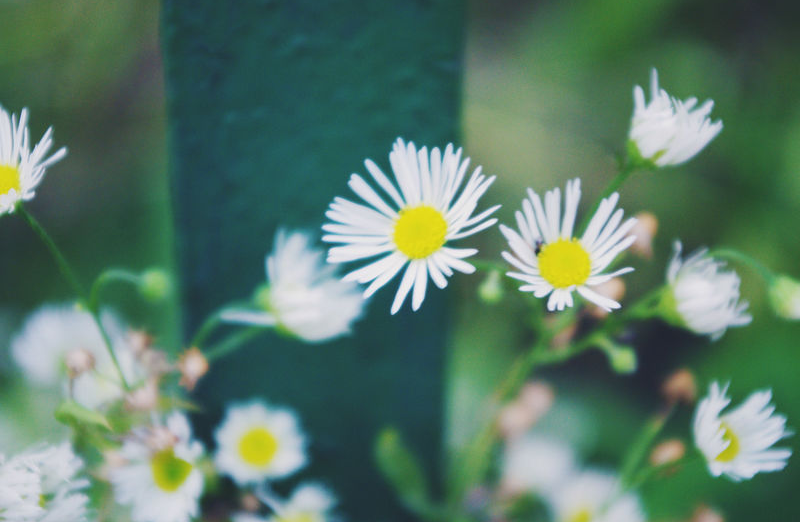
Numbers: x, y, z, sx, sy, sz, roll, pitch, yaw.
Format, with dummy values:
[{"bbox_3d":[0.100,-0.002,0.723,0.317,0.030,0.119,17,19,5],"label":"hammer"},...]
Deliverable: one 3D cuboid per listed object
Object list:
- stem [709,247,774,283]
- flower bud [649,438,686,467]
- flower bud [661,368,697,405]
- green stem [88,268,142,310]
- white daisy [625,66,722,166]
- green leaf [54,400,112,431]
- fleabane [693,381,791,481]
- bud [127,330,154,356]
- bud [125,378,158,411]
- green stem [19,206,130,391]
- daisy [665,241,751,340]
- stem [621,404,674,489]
[{"bbox_3d":[0.050,0.001,0.269,0.010,0.003,0.003,26,0,0],"label":"stem"},{"bbox_3d":[0.038,0.027,0.256,0.005,0.004,0.004,-32,0,18],"label":"flower bud"},{"bbox_3d":[0.039,0.018,0.256,0.005,0.005,0.005,22,24,0],"label":"flower bud"},{"bbox_3d":[-0.037,0.004,0.240,0.007,0.006,0.002,1,34,0],"label":"green stem"},{"bbox_3d":[0.036,-0.019,0.236,0.012,0.013,0.012,42,-3,-6],"label":"white daisy"},{"bbox_3d":[-0.047,0.023,0.272,0.009,0.003,0.004,23,38,15],"label":"green leaf"},{"bbox_3d":[0.050,0.025,0.267,0.011,0.015,0.015,-13,19,41],"label":"fleabane"},{"bbox_3d":[-0.035,0.011,0.248,0.004,0.004,0.004,1,34,0],"label":"bud"},{"bbox_3d":[-0.039,0.020,0.274,0.005,0.005,0.005,2,34,0],"label":"bud"},{"bbox_3d":[-0.042,0.005,0.236,0.003,0.029,0.002,-27,22,0],"label":"green stem"},{"bbox_3d":[0.045,0.004,0.267,0.013,0.014,0.014,-13,36,-12],"label":"daisy"},{"bbox_3d":[0.037,0.028,0.273,0.003,0.015,0.003,30,-6,0],"label":"stem"}]

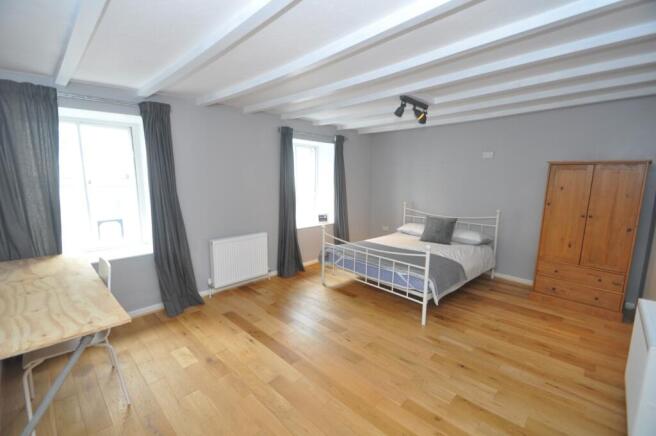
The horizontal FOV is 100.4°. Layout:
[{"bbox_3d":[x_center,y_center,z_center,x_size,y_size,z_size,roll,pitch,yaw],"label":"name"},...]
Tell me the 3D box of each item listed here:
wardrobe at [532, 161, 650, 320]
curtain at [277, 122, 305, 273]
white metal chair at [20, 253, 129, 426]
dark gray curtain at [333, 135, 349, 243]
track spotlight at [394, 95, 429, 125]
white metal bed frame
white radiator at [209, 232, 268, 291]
[{"bbox_3d":[3.075,0.216,3.282,0.492,1.719,0.820,-8,12,-44],"label":"wardrobe"},{"bbox_3d":[-0.543,-0.208,4.117,0.430,2.204,0.174,-8,12,-44],"label":"curtain"},{"bbox_3d":[-1.682,0.796,1.803,0.471,0.902,0.461,-8,12,-44],"label":"white metal chair"},{"bbox_3d":[0.265,-0.318,4.895,0.410,2.204,0.174,-8,12,-44],"label":"dark gray curtain"},{"bbox_3d":[0.863,-1.084,2.768,0.492,0.226,0.144,-8,12,-44],"label":"track spotlight"},{"bbox_3d":[1.241,0.424,3.996,2.158,1.040,1.568,-8,12,-44],"label":"white metal bed frame"},{"bbox_3d":[-1.184,0.541,3.671,0.799,0.610,0.113,-8,12,-44],"label":"white radiator"}]

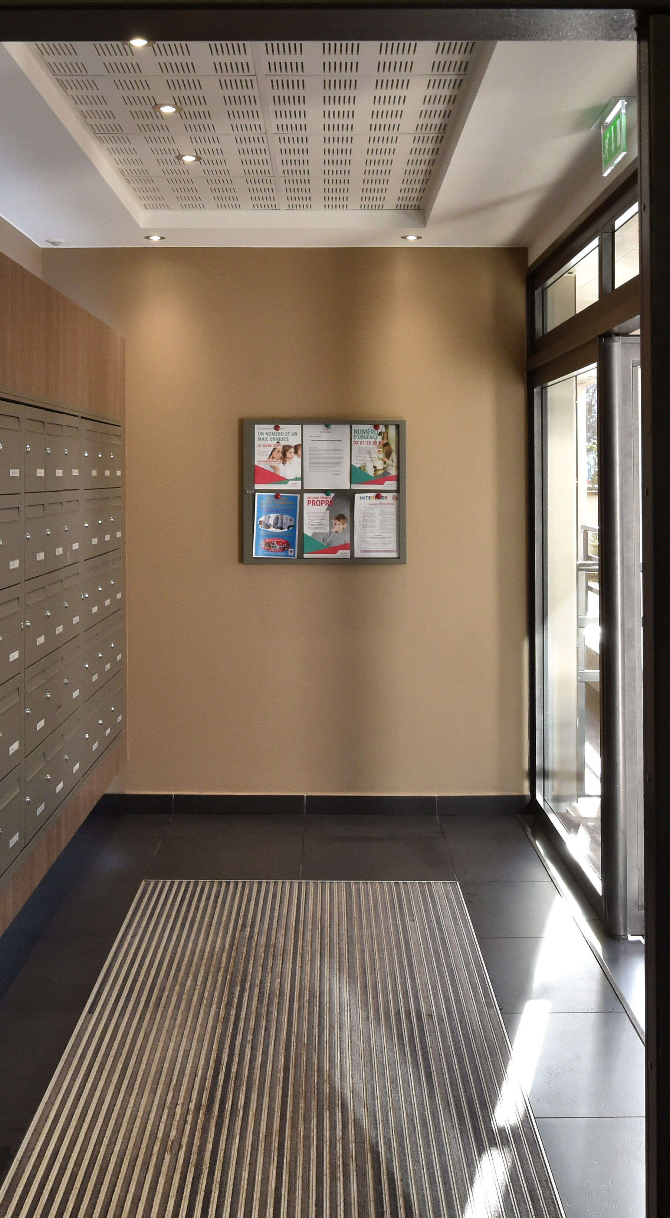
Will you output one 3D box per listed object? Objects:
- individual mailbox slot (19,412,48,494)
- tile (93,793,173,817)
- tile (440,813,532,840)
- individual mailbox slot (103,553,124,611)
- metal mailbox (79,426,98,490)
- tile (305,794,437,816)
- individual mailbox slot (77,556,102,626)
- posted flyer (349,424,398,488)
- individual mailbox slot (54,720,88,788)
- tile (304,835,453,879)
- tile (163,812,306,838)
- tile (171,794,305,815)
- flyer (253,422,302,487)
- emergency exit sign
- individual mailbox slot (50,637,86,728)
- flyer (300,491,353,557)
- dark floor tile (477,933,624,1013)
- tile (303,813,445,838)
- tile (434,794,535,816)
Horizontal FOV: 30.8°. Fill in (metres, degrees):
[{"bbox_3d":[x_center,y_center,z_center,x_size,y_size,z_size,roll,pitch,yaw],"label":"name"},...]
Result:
[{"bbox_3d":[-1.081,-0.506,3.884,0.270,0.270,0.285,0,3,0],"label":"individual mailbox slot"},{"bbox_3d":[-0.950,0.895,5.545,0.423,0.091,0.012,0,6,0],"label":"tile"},{"bbox_3d":[0.650,0.964,5.387,0.363,0.012,0.329,0,6,0],"label":"tile"},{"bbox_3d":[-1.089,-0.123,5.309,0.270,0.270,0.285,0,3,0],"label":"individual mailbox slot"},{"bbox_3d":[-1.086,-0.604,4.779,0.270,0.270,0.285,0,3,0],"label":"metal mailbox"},{"bbox_3d":[0.166,0.895,5.545,0.605,0.091,0.012,0,6,0],"label":"tile"},{"bbox_3d":[-1.055,-0.064,4.780,0.200,0.267,0.275,0,0,0],"label":"individual mailbox slot"},{"bbox_3d":[0.183,-0.694,5.570,0.210,0.297,0.015,0,0,0],"label":"posted flyer"},{"bbox_3d":[-1.114,0.522,4.395,0.330,0.260,0.270,0,5,0],"label":"individual mailbox slot"},{"bbox_3d":[0.169,1.014,4.961,0.600,0.012,0.600,0,6,0],"label":"tile"},{"bbox_3d":[-0.441,0.975,5.472,0.610,0.012,0.360,0,6,0],"label":"tile"},{"bbox_3d":[-0.437,0.894,5.565,0.600,0.092,0.012,0,0,0],"label":"tile"},{"bbox_3d":[-0.258,-0.694,5.570,0.210,0.297,0.015,0,0,0],"label":"flyer"},{"bbox_3d":[0.821,-1.377,3.575,0.045,0.160,0.320,0,5,0],"label":"emergency exit sign"},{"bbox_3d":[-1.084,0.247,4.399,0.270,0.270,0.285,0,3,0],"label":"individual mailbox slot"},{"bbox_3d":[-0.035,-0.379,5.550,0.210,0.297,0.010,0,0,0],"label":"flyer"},{"bbox_3d":[0.658,1.140,3.806,0.360,0.012,0.572,0,6,0],"label":"dark floor tile"},{"bbox_3d":[0.170,0.975,5.472,0.610,0.012,0.360,0,6,0],"label":"tile"},{"bbox_3d":[0.678,0.895,5.545,0.420,0.091,0.012,0,6,0],"label":"tile"}]

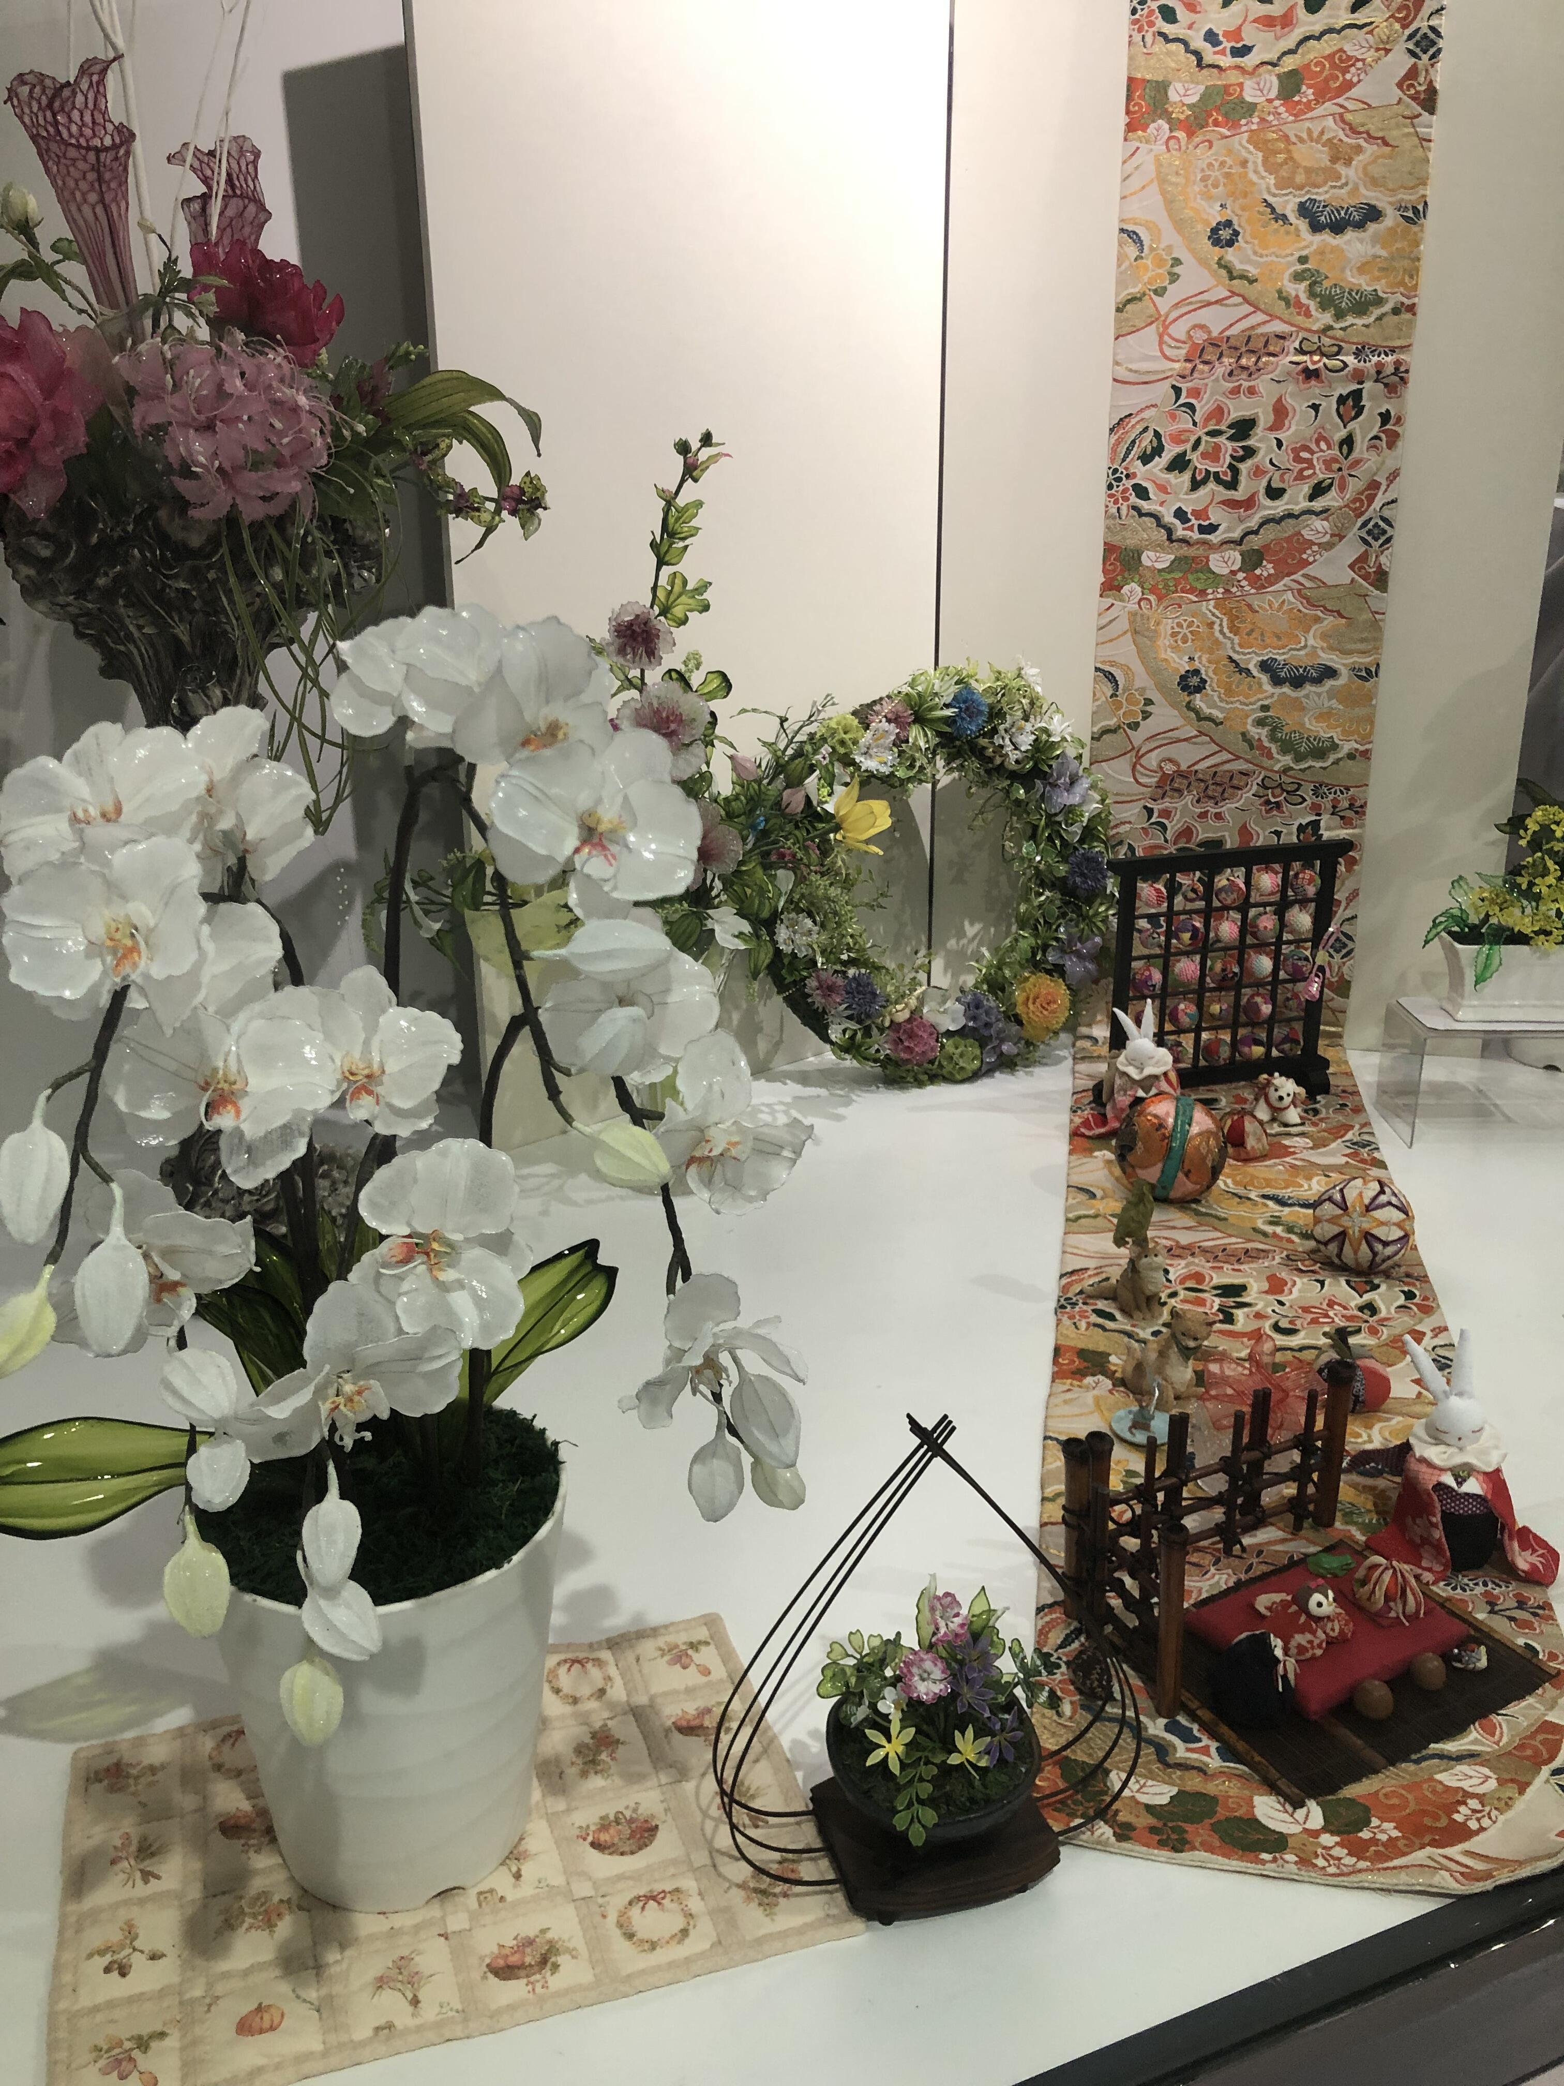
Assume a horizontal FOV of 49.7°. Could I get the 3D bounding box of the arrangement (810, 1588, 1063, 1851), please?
[{"bbox_3d":[0.079,0.326,0.826,0.128,0.146,0.115,-5,22,-11],"label":"arrangement"}]

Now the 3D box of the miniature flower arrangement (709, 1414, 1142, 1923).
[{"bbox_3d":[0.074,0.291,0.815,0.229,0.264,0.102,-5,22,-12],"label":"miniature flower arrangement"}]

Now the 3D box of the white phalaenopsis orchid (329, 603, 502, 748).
[{"bbox_3d":[-0.146,-0.146,0.670,0.072,0.063,0.055,10,21,29],"label":"white phalaenopsis orchid"}]

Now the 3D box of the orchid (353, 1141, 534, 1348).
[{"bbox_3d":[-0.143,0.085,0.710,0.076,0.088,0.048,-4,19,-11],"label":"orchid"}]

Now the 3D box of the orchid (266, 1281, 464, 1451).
[{"bbox_3d":[-0.168,0.131,0.681,0.082,0.072,0.050,0,21,3],"label":"orchid"}]

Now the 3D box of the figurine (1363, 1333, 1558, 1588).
[{"bbox_3d":[0.427,0.250,1.057,0.117,0.159,0.078,5,22,15],"label":"figurine"}]

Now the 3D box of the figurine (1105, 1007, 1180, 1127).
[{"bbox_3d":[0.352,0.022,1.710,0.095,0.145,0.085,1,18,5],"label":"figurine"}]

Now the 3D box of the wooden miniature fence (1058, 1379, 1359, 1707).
[{"bbox_3d":[0.280,0.277,0.979,0.213,0.123,0.103,-9,20,-24],"label":"wooden miniature fence"}]

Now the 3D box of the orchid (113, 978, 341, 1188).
[{"bbox_3d":[-0.215,0.016,0.654,0.085,0.078,0.040,-5,22,-11],"label":"orchid"}]

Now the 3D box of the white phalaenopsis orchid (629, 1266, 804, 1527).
[{"bbox_3d":[-0.031,0.164,0.780,0.084,0.115,0.060,-2,18,-5],"label":"white phalaenopsis orchid"}]

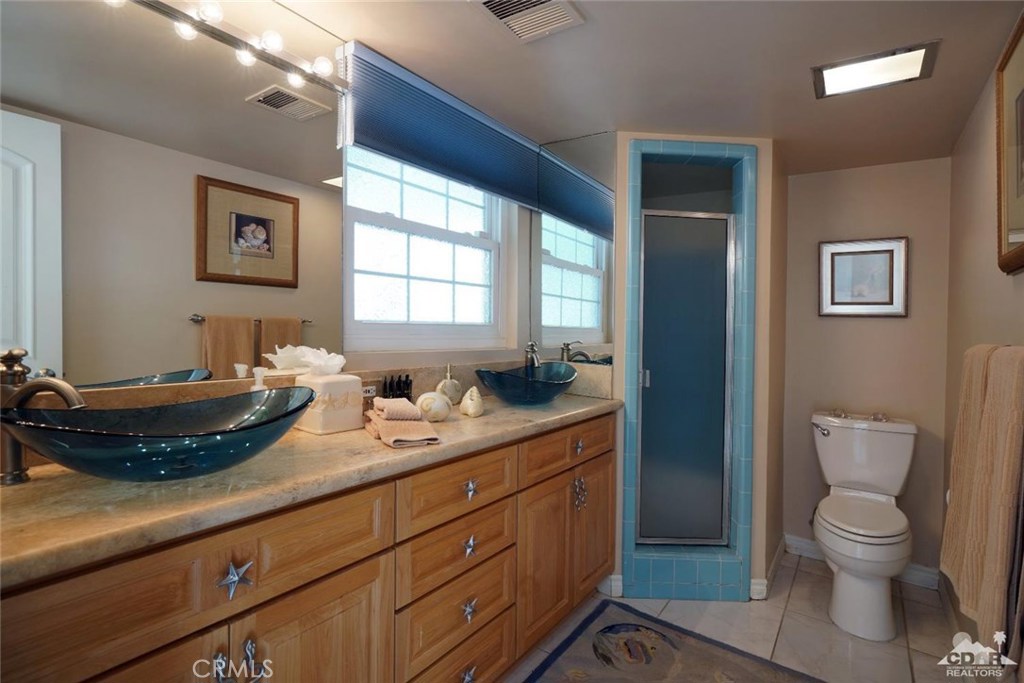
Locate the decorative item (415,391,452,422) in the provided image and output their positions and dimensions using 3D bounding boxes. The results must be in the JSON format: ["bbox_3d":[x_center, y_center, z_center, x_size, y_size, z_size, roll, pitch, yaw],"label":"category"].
[{"bbox_3d":[-0.264,0.220,1.564,0.116,0.096,0.100,1,1,-9],"label":"decorative item"}]

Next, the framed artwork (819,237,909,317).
[{"bbox_3d":[1.796,-0.320,2.339,0.360,0.395,0.025,1,1,37],"label":"framed artwork"}]

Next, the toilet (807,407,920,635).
[{"bbox_3d":[1.576,0.783,2.058,0.410,0.820,0.710,1,1,37],"label":"toilet"}]

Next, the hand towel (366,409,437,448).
[{"bbox_3d":[-0.332,0.246,1.334,0.135,0.046,0.340,0,1,-26],"label":"hand towel"}]

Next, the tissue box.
[{"bbox_3d":[-0.566,0.189,1.402,0.145,0.154,0.145,1,1,40],"label":"tissue box"}]

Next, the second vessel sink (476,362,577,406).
[{"bbox_3d":[0.075,0.187,1.928,0.360,0.160,0.545,1,1,37],"label":"second vessel sink"}]

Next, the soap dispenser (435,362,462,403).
[{"bbox_3d":[-0.263,0.175,1.914,0.105,0.176,0.075,0,1,-30],"label":"soap dispenser"}]

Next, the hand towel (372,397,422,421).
[{"bbox_3d":[-0.341,0.196,1.350,0.115,0.048,0.165,0,1,-22],"label":"hand towel"}]

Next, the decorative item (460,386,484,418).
[{"bbox_3d":[-0.141,0.214,1.617,0.078,0.105,0.070,1,1,-6],"label":"decorative item"}]

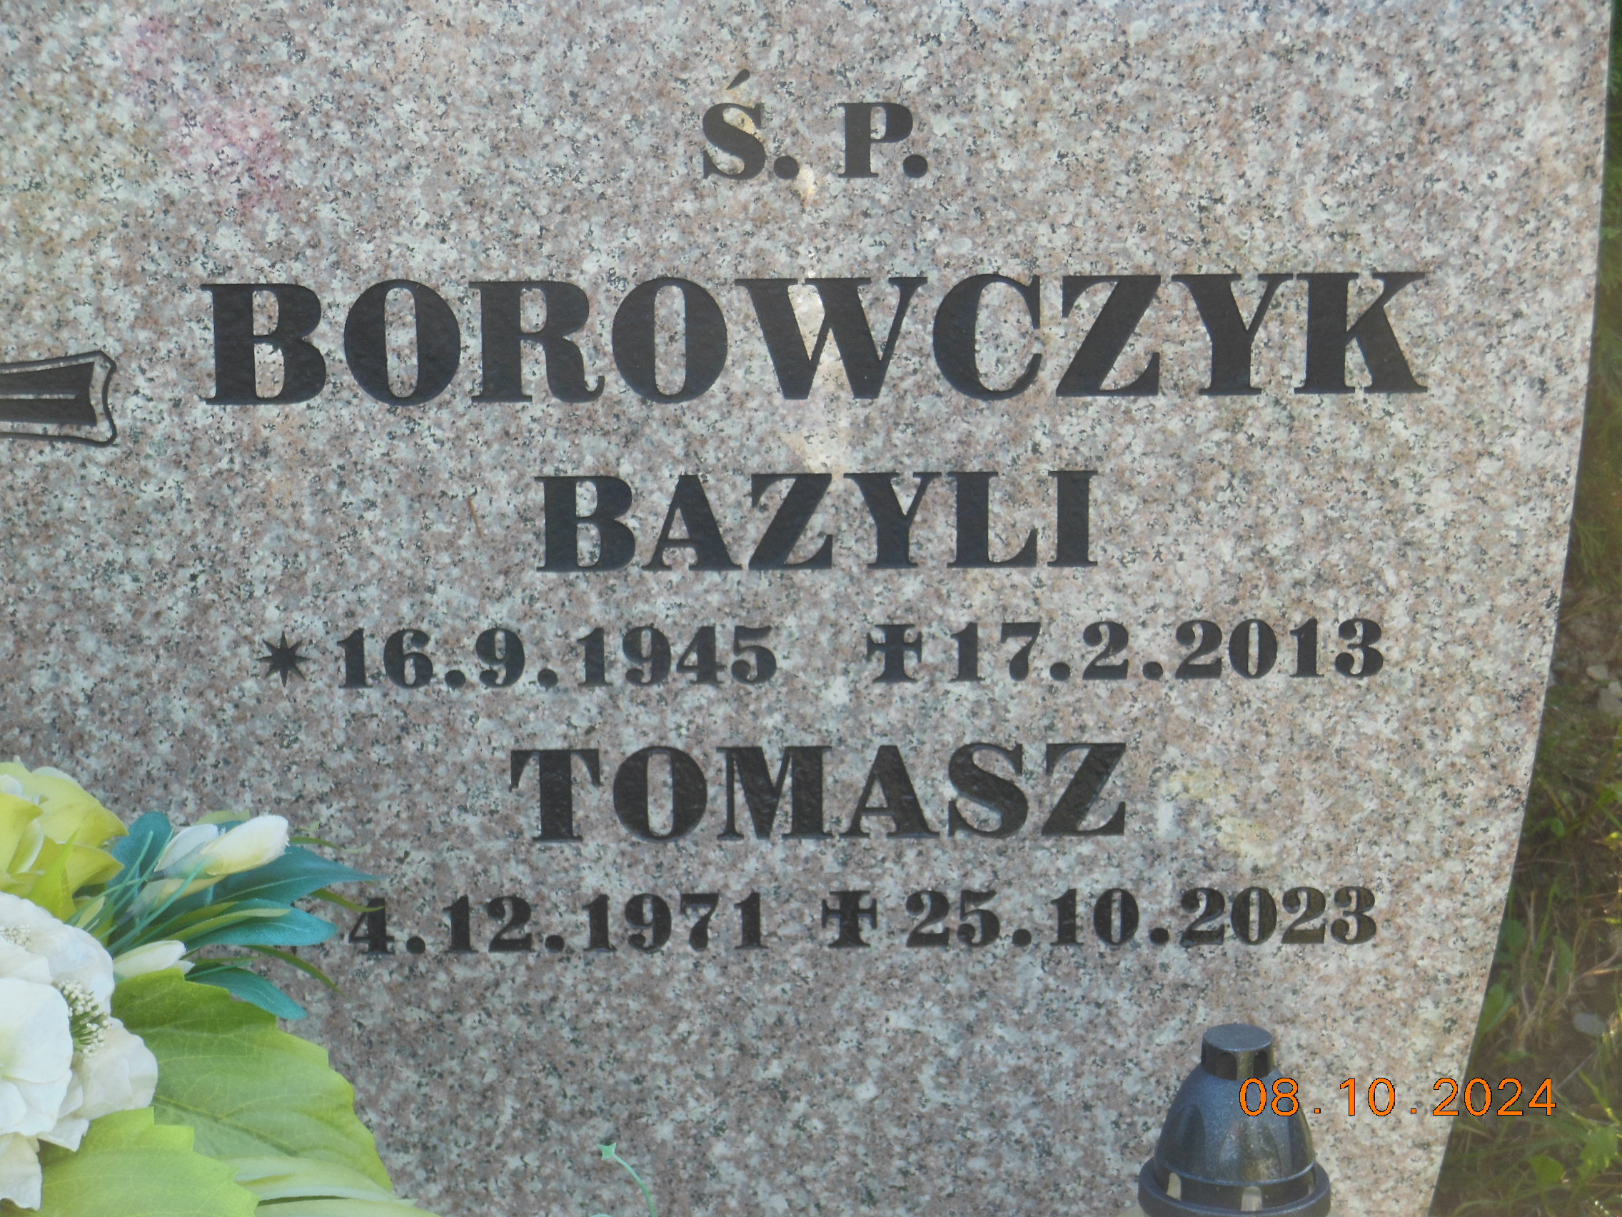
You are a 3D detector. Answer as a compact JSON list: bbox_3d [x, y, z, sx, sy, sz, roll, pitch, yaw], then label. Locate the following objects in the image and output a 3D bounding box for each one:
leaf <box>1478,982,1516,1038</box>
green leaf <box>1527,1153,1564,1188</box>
[{"bbox_3d":[0.466,0.273,3.539,0.027,0.037,0.015,0,18,0],"label":"leaf"},{"bbox_3d":[0.473,0.361,3.348,0.023,0.019,0.014,0,18,0],"label":"green leaf"}]

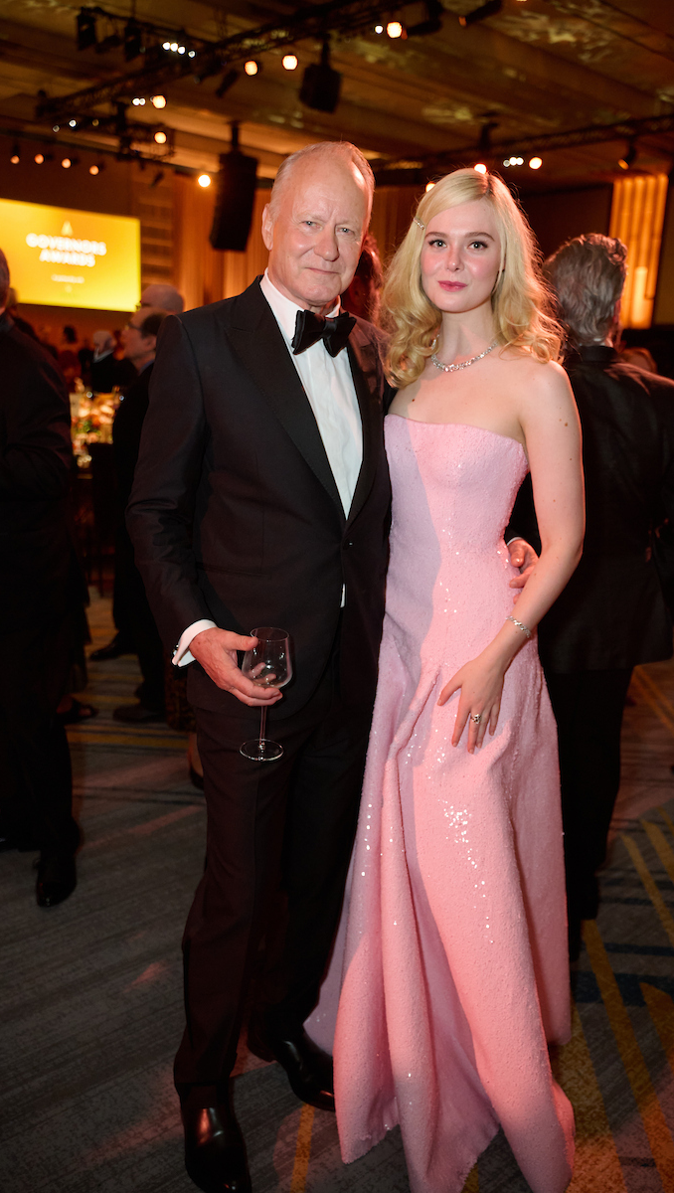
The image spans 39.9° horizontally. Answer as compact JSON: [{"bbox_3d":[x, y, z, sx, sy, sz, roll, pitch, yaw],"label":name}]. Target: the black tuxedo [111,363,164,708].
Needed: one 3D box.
[{"bbox_3d":[-0.782,-0.260,4.093,0.400,1.500,0.520,2,13,2],"label":"black tuxedo"}]

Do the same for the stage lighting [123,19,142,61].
[{"bbox_3d":[-2.444,-6.654,11.100,0.190,0.420,0.180,6,13,19],"label":"stage lighting"}]

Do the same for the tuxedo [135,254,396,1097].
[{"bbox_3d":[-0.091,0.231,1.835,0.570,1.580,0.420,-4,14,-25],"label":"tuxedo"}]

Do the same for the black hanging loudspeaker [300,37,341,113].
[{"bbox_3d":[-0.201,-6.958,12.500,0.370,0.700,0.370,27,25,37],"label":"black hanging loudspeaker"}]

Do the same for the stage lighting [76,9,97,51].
[{"bbox_3d":[-2.949,-6.663,10.900,0.190,0.400,0.180,6,13,19],"label":"stage lighting"}]

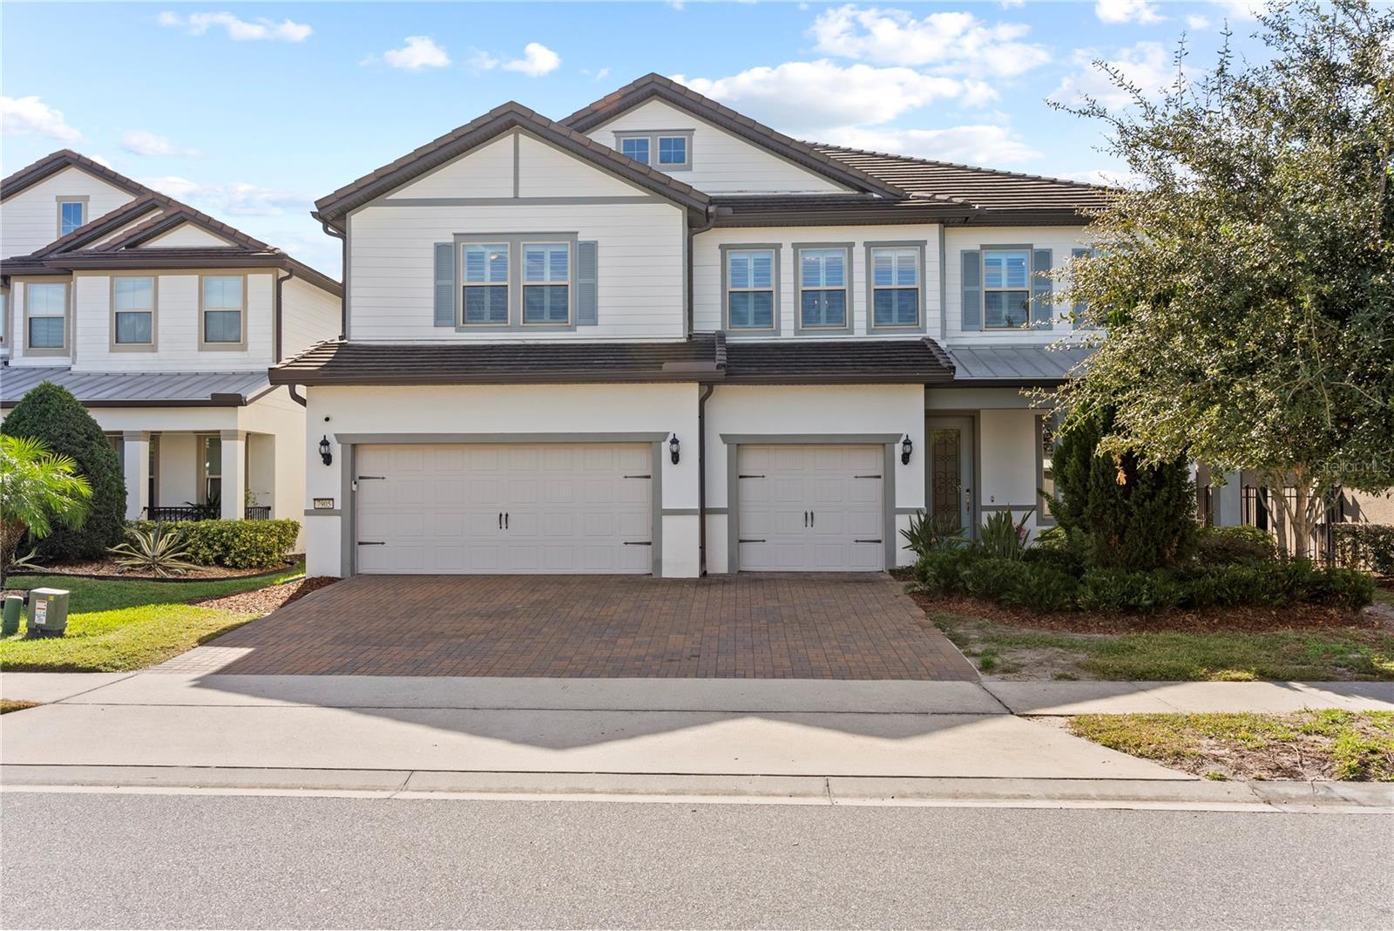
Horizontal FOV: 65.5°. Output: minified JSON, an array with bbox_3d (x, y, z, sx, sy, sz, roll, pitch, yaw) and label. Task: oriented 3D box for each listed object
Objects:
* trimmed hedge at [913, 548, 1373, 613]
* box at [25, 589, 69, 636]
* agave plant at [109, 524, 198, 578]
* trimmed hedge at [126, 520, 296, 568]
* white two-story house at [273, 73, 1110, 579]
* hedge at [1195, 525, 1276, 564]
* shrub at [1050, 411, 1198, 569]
[{"bbox_3d":[5.904,1.573,15.007,5.600,0.690,2.400,0,-2,3],"label":"trimmed hedge"},{"bbox_3d":[-7.680,1.742,12.825,0.380,0.557,0.300,0,-2,3],"label":"box"},{"bbox_3d":[-9.665,1.495,19.282,1.568,0.878,1.400,0,-2,3],"label":"agave plant"},{"bbox_3d":[-9.447,1.532,21.224,3.289,0.909,1.200,0,-2,3],"label":"trimmed hedge"},{"bbox_3d":[1.485,-2.371,23.830,15.900,8.670,14.000,0,-2,3],"label":"white two-story house"},{"bbox_3d":[8.304,1.362,16.805,1.305,0.850,1.200,0,-2,3],"label":"hedge"},{"bbox_3d":[6.343,0.449,16.169,2.105,2.737,1.900,0,-2,3],"label":"shrub"}]

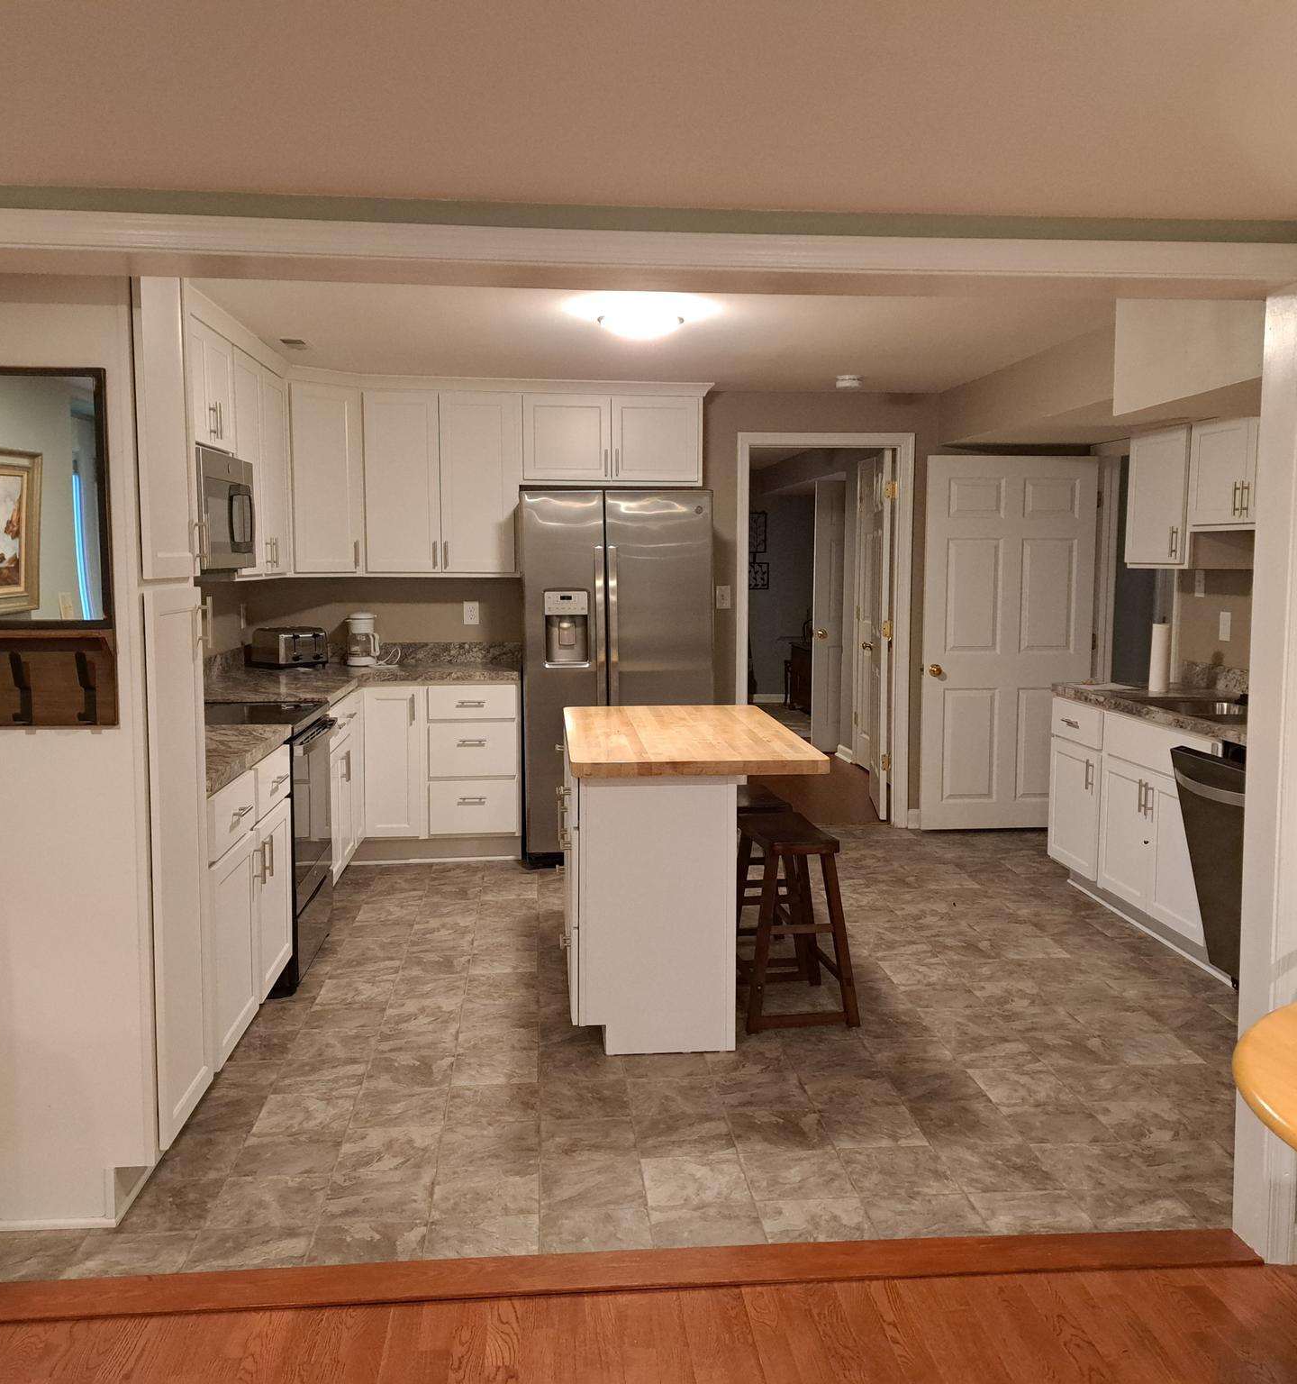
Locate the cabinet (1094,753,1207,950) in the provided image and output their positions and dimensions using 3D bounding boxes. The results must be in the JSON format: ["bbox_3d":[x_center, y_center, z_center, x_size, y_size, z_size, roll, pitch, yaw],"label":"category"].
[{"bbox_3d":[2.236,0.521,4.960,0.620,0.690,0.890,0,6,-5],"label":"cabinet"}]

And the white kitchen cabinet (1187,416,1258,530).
[{"bbox_3d":[2.377,-0.822,4.760,0.320,0.412,0.835,0,6,-5],"label":"white kitchen cabinet"}]

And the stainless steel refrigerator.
[{"bbox_3d":[-0.175,-0.080,6.401,0.910,1.785,0.750,0,6,-5],"label":"stainless steel refrigerator"}]

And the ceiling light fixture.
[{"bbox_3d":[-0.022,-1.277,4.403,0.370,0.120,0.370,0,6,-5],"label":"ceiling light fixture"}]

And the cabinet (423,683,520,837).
[{"bbox_3d":[-0.886,0.305,6.496,0.460,0.760,0.620,0,6,-5],"label":"cabinet"}]

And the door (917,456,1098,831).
[{"bbox_3d":[1.938,-0.248,6.891,0.914,2.015,0.040,0,6,-5],"label":"door"}]

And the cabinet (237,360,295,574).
[{"bbox_3d":[-1.767,-0.924,5.356,0.318,0.905,1.040,0,6,-5],"label":"cabinet"}]

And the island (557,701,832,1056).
[{"bbox_3d":[0.090,0.576,4.430,0.775,0.900,1.330,0,6,-5],"label":"island"}]

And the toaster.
[{"bbox_3d":[-1.812,-0.210,6.480,0.270,0.194,0.280,-6,8,-44],"label":"toaster"}]

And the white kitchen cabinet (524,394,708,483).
[{"bbox_3d":[-0.191,-1.263,6.478,0.908,0.460,0.325,0,6,-5],"label":"white kitchen cabinet"}]

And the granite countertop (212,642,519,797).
[{"bbox_3d":[-1.210,0.006,4.985,1.370,0.158,3.500,0,6,-5],"label":"granite countertop"}]

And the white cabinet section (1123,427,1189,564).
[{"bbox_3d":[2.319,-0.817,5.434,0.320,0.590,0.555,0,6,-5],"label":"white cabinet section"}]

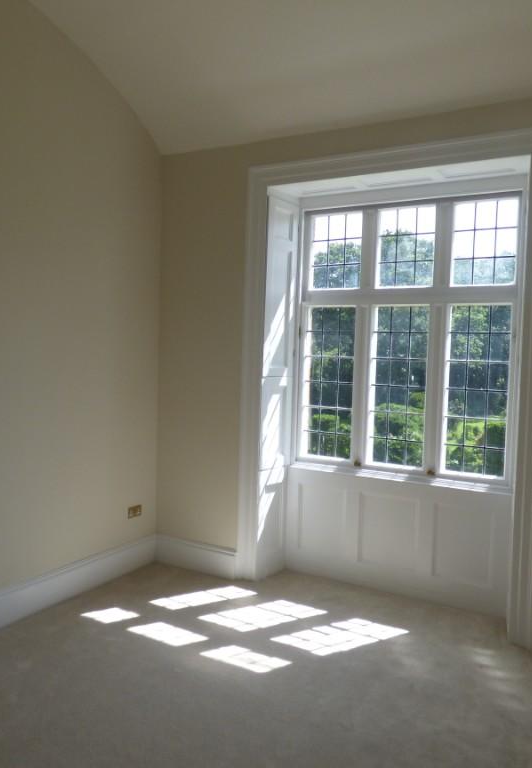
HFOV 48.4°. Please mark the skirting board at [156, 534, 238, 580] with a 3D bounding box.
[{"bbox_3d":[-0.575,1.354,4.668,0.793,0.222,0.030,3,3,29],"label":"skirting board"}]

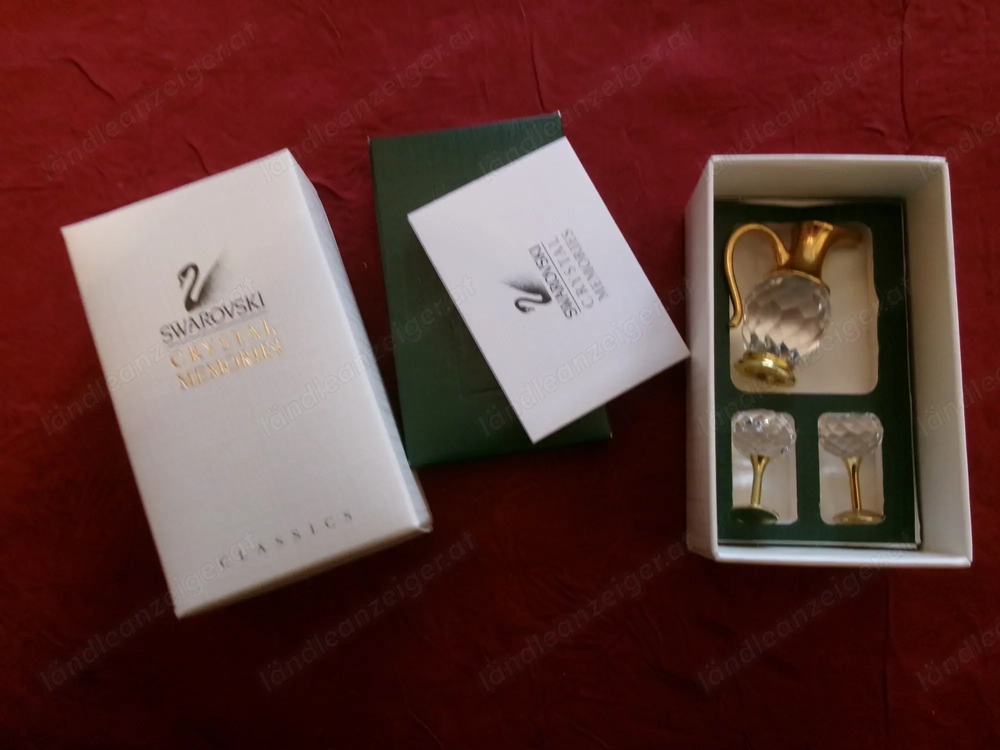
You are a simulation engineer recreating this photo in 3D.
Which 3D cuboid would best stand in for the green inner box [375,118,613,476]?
[{"bbox_3d":[-0.004,-0.025,0.234,0.056,0.011,0.096,-8,81,0],"label":"green inner box"}]

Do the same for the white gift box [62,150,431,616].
[{"bbox_3d":[-0.067,0.002,0.221,0.062,0.030,0.106,-20,81,-2],"label":"white gift box"}]

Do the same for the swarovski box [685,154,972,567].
[{"bbox_3d":[0.083,-0.003,0.217,0.060,0.034,0.102,1,81,1],"label":"swarovski box"}]

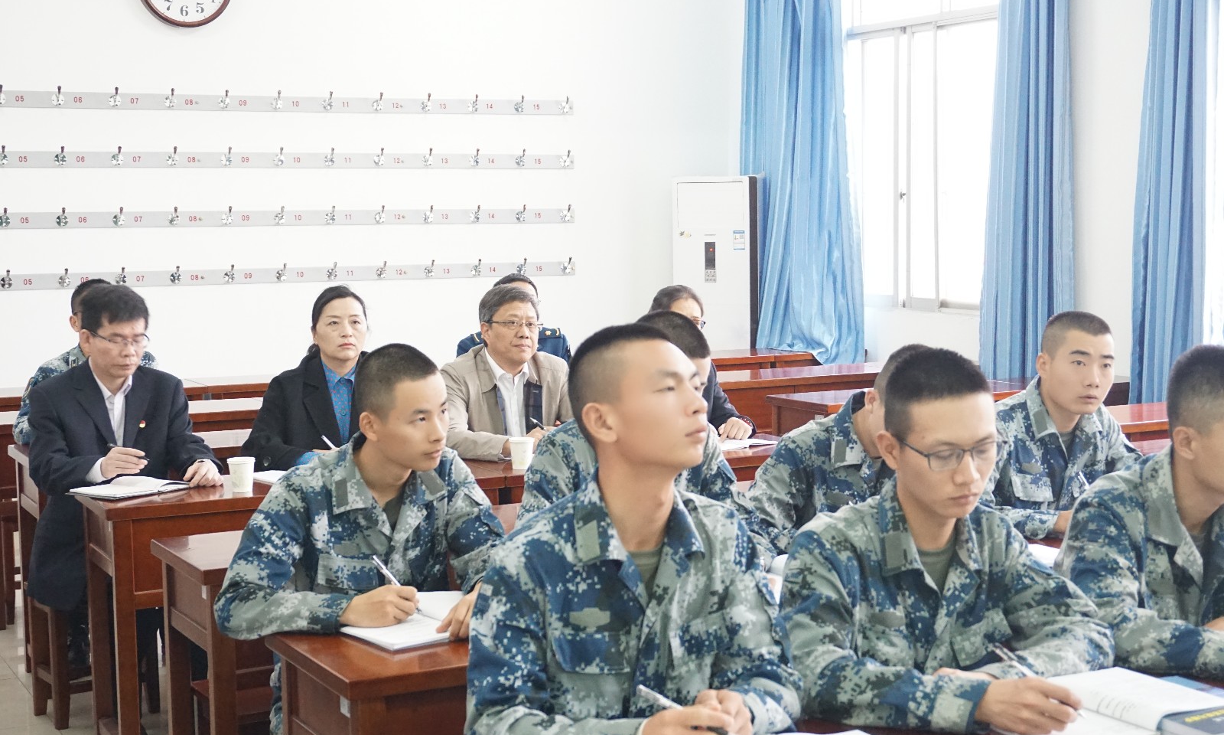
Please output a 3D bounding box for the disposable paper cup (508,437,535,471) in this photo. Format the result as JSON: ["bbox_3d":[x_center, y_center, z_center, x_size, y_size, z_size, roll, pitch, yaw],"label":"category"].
[{"bbox_3d":[-0.273,0.260,5.226,0.078,0.088,0.078,-1,5,0],"label":"disposable paper cup"}]

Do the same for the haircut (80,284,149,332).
[{"bbox_3d":[-1.419,-0.153,4.950,0.175,0.150,0.195,-4,20,-36],"label":"haircut"}]

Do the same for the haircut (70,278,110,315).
[{"bbox_3d":[-1.926,-0.263,6.422,0.170,0.140,0.200,-3,5,-29],"label":"haircut"}]

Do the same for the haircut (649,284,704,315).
[{"bbox_3d":[0.215,-0.200,5.950,0.170,0.170,0.210,-5,7,-42],"label":"haircut"}]

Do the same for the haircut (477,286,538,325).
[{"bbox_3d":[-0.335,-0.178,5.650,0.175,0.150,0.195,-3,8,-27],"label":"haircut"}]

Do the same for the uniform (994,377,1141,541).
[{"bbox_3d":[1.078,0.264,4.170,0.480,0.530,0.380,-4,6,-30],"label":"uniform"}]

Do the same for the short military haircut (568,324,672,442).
[{"bbox_3d":[0.020,0.022,2.630,0.185,0.165,0.160,-7,0,35],"label":"short military haircut"}]

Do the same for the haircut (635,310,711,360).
[{"bbox_3d":[0.128,-0.052,3.650,0.165,0.150,0.190,-4,21,-33],"label":"haircut"}]

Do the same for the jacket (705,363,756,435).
[{"bbox_3d":[0.211,0.239,5.957,0.520,0.620,0.440,-3,6,-28],"label":"jacket"}]

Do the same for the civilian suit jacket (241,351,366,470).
[{"bbox_3d":[-0.857,0.255,5.503,0.550,0.620,0.420,-2,5,-20],"label":"civilian suit jacket"}]

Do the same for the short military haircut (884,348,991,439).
[{"bbox_3d":[0.507,0.043,2.700,0.165,0.145,0.190,-3,21,-29],"label":"short military haircut"}]

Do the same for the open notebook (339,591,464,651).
[{"bbox_3d":[-0.323,0.475,3.311,0.350,0.030,0.245,-4,6,-36],"label":"open notebook"}]

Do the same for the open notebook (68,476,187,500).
[{"bbox_3d":[-1.392,0.341,5.025,0.210,0.030,0.295,2,6,35],"label":"open notebook"}]

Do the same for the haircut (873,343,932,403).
[{"bbox_3d":[0.661,0.017,3.820,0.165,0.145,0.190,-4,24,-30],"label":"haircut"}]

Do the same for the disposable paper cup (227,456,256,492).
[{"bbox_3d":[-1.036,0.302,4.836,0.078,0.088,0.078,-1,5,0],"label":"disposable paper cup"}]

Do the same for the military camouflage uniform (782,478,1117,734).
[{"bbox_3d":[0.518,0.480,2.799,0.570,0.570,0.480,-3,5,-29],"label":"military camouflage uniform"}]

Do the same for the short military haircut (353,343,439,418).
[{"bbox_3d":[-0.425,0.024,3.400,0.190,0.140,0.160,4,7,44],"label":"short military haircut"}]

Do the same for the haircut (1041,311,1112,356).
[{"bbox_3d":[1.168,-0.078,4.350,0.170,0.127,0.200,-3,5,-29],"label":"haircut"}]

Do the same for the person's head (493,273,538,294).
[{"bbox_3d":[-0.360,-0.229,6.400,0.170,0.240,0.200,-3,8,-26],"label":"person's head"}]

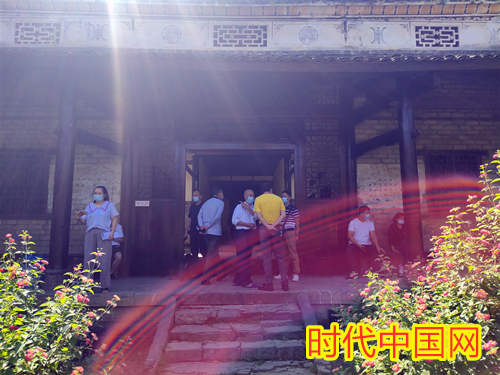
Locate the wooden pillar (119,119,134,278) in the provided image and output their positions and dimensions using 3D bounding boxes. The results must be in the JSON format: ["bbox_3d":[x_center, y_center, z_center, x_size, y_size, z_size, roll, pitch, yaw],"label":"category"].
[{"bbox_3d":[-2.523,0.130,7.487,0.230,3.391,0.230,0,-7,-2],"label":"wooden pillar"}]

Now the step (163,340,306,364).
[{"bbox_3d":[-0.172,2.060,4.559,1.773,0.160,0.380,0,-7,-2],"label":"step"}]

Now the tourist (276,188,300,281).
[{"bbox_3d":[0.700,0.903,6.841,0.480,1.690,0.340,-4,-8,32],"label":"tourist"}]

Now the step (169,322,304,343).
[{"bbox_3d":[-0.170,1.941,4.802,1.750,0.150,0.340,0,-7,0],"label":"step"}]

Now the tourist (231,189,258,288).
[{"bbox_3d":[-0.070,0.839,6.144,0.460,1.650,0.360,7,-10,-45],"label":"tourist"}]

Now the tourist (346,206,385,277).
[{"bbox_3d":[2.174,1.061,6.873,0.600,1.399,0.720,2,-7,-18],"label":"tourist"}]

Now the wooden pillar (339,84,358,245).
[{"bbox_3d":[2.059,-0.223,7.528,0.250,4.102,0.250,0,-7,-2],"label":"wooden pillar"}]

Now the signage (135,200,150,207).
[{"bbox_3d":[-2.208,0.338,7.432,0.310,0.128,0.020,0,-7,-2],"label":"signage"}]

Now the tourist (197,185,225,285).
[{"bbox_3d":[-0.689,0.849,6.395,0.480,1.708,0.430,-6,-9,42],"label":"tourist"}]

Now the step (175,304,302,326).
[{"bbox_3d":[-0.160,1.809,5.170,1.750,0.180,0.420,0,-7,0],"label":"step"}]

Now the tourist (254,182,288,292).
[{"bbox_3d":[0.335,0.772,5.799,0.530,1.700,0.360,1,-7,-8],"label":"tourist"}]

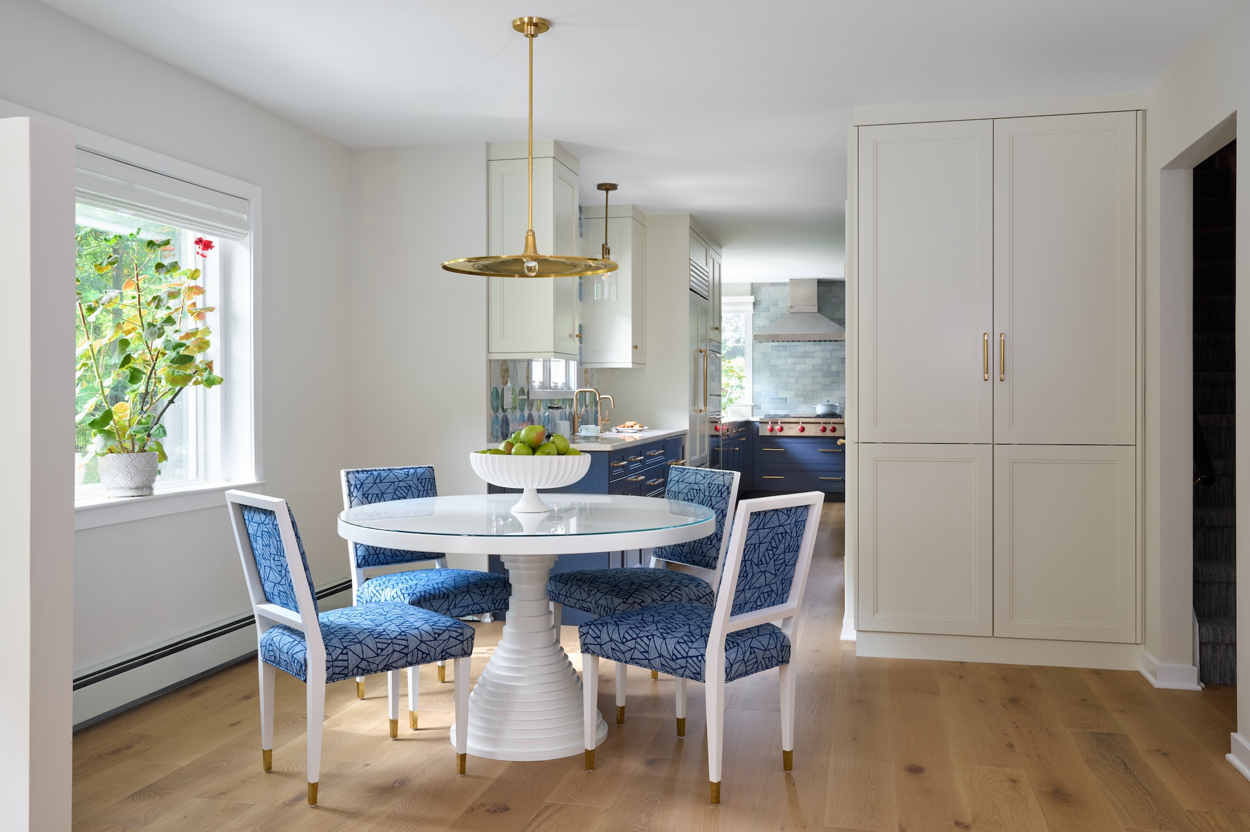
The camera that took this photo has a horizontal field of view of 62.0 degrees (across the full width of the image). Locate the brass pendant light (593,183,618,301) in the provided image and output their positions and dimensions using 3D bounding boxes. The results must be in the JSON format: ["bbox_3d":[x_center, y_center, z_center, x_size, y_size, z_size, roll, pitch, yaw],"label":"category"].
[{"bbox_3d":[-0.119,-1.071,6.420,0.148,0.705,0.148,0,1,0],"label":"brass pendant light"}]

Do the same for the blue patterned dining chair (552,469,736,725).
[{"bbox_3d":[0.084,0.658,4.058,0.609,0.885,0.500,-1,1,-35],"label":"blue patterned dining chair"}]

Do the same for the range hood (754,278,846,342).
[{"bbox_3d":[2.006,-1.178,11.638,1.066,0.712,0.620,0,1,13],"label":"range hood"}]

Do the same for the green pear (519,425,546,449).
[{"bbox_3d":[-0.318,0.069,3.599,0.088,0.078,0.078,-40,-9,9],"label":"green pear"}]

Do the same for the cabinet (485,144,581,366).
[{"bbox_3d":[-0.487,-0.859,5.622,0.368,1.124,0.471,0,1,13],"label":"cabinet"}]

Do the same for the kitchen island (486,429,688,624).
[{"bbox_3d":[-0.147,0.598,6.454,0.640,0.880,2.200,0,1,13],"label":"kitchen island"}]

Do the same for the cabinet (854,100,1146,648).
[{"bbox_3d":[1.650,-0.116,4.741,1.180,2.380,0.500,0,1,13],"label":"cabinet"}]

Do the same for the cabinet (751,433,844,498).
[{"bbox_3d":[1.923,0.519,11.372,0.980,0.730,0.620,0,1,13],"label":"cabinet"}]

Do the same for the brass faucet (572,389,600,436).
[{"bbox_3d":[-0.243,-0.028,6.560,0.180,0.300,0.070,0,1,13],"label":"brass faucet"}]

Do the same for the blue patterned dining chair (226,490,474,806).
[{"bbox_3d":[-0.869,0.677,3.251,0.609,0.885,0.500,-1,1,-40],"label":"blue patterned dining chair"}]

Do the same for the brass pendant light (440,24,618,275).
[{"bbox_3d":[-0.327,-0.924,3.610,0.610,0.875,0.610,0,1,0],"label":"brass pendant light"}]

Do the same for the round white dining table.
[{"bbox_3d":[-0.336,0.715,3.600,1.300,0.768,1.300,0,1,0],"label":"round white dining table"}]

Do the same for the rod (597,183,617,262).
[{"bbox_3d":[-0.111,-1.187,6.418,0.120,0.477,0.120,0,1,0],"label":"rod"}]

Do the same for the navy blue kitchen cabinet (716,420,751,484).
[{"bbox_3d":[0.798,0.528,10.481,0.660,0.890,2.350,0,1,13],"label":"navy blue kitchen cabinet"}]

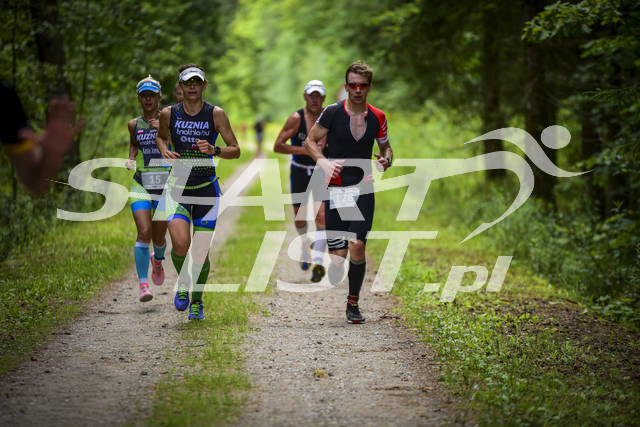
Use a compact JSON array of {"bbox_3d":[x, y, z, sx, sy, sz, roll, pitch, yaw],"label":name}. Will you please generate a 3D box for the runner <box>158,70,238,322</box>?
[{"bbox_3d":[-0.817,-0.141,23.900,0.565,1.721,0.780,0,1,-2],"label":"runner"}]

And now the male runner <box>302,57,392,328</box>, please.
[{"bbox_3d":[0.189,-0.139,23.600,0.584,1.752,0.850,0,1,-3],"label":"male runner"}]

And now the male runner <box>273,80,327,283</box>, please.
[{"bbox_3d":[-0.092,-0.269,29.900,0.614,1.698,0.900,0,1,-3],"label":"male runner"}]

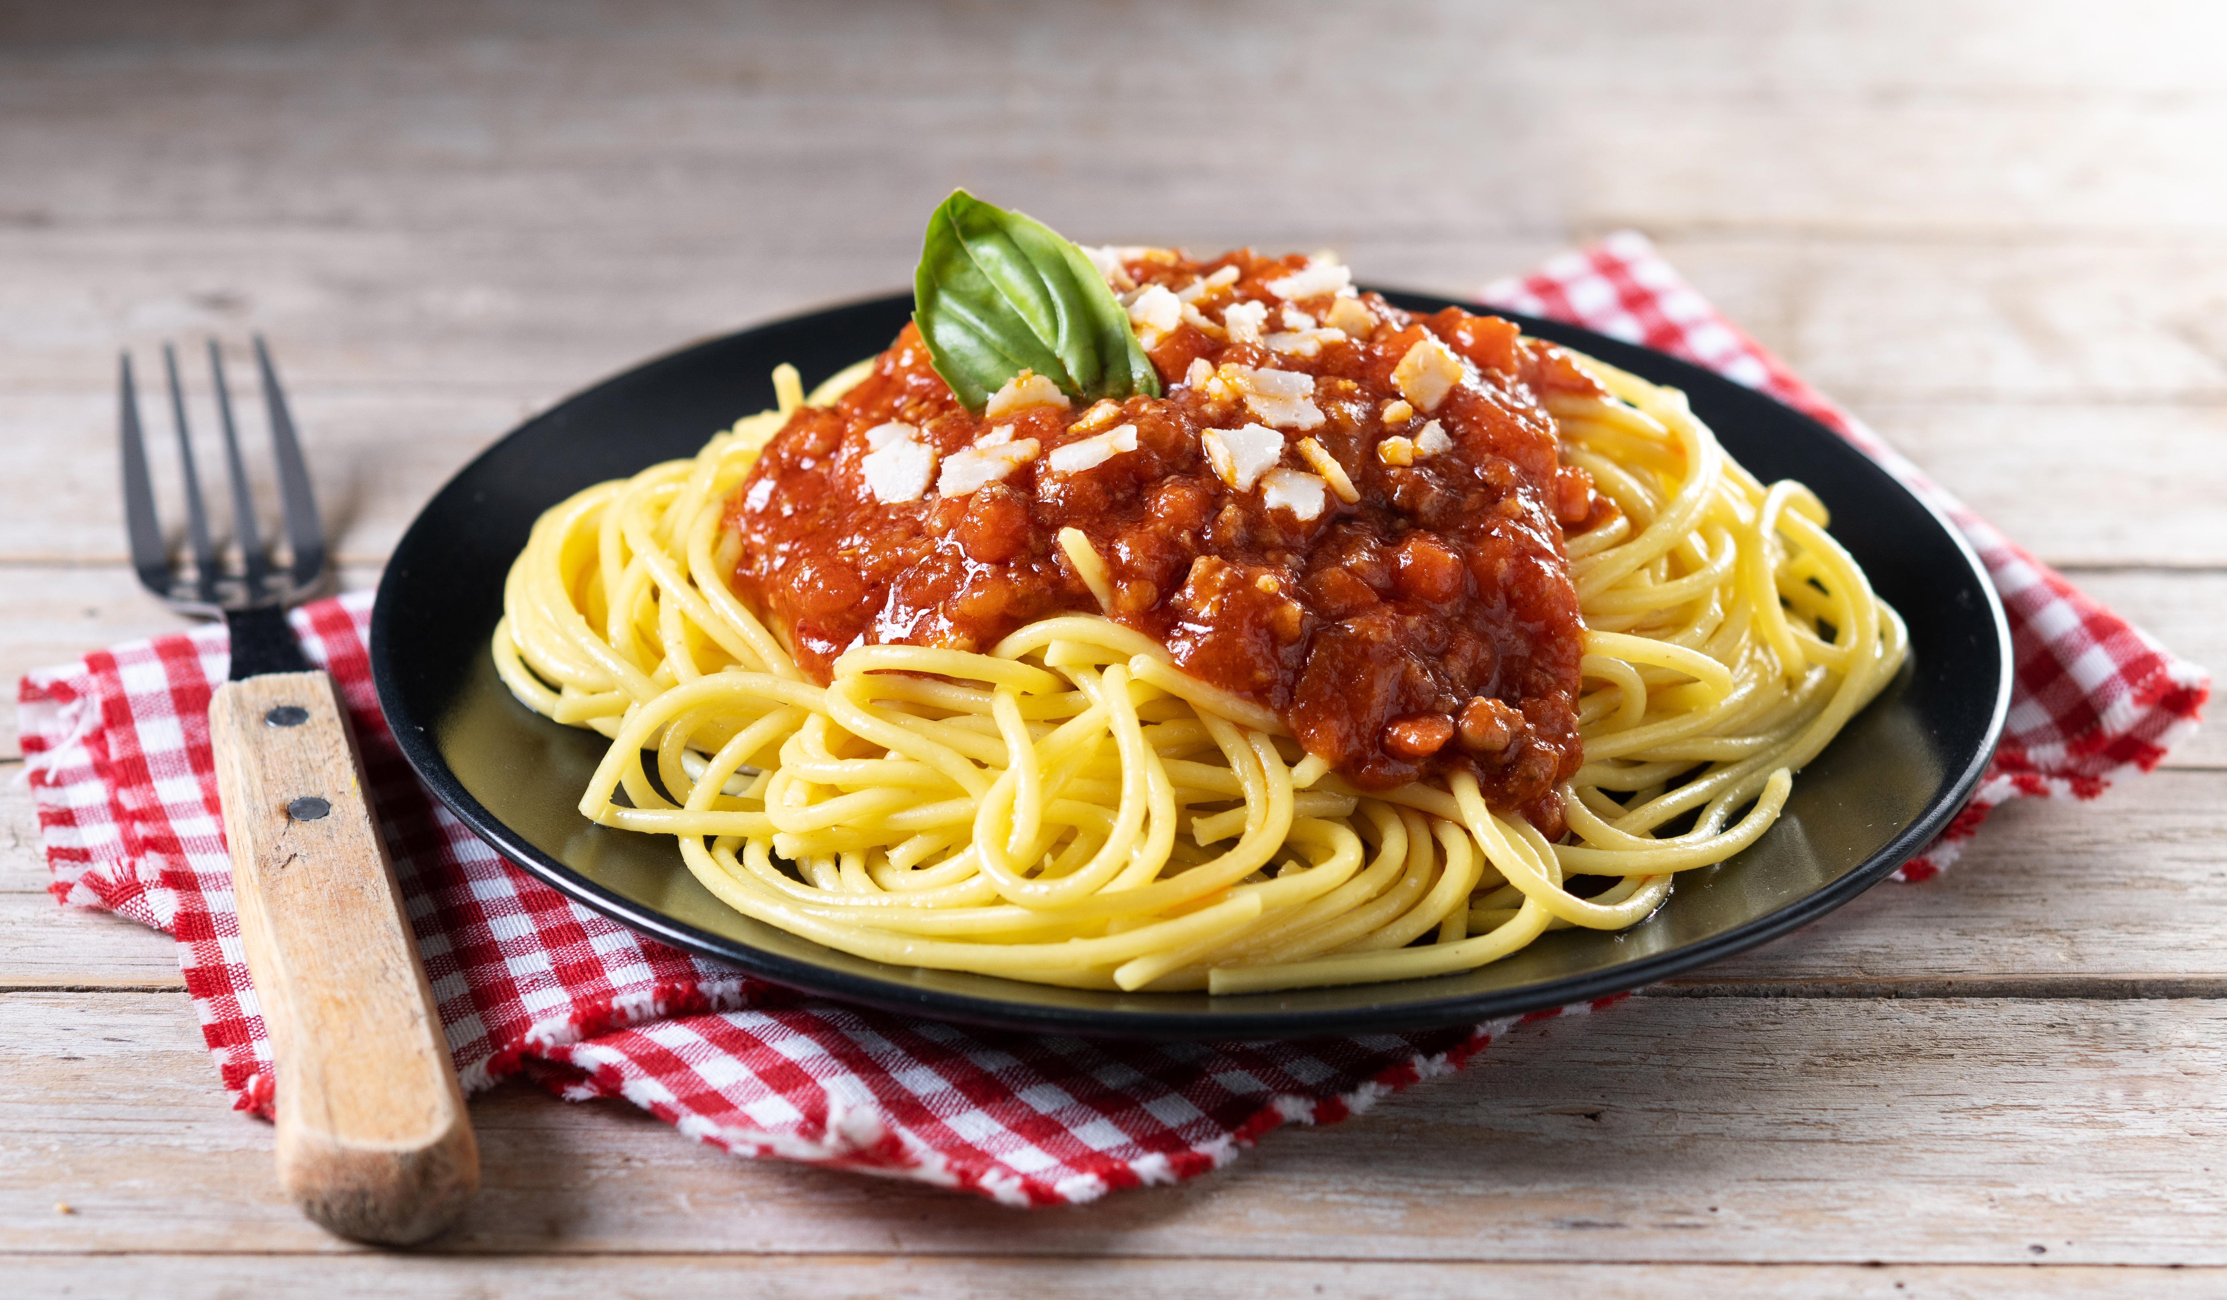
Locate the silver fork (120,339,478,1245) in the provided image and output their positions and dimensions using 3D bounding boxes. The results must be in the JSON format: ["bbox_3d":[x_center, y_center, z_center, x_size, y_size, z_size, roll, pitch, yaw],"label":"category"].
[{"bbox_3d":[-0.102,0.011,0.680,0.024,0.018,0.199,-7,29,-12],"label":"silver fork"}]

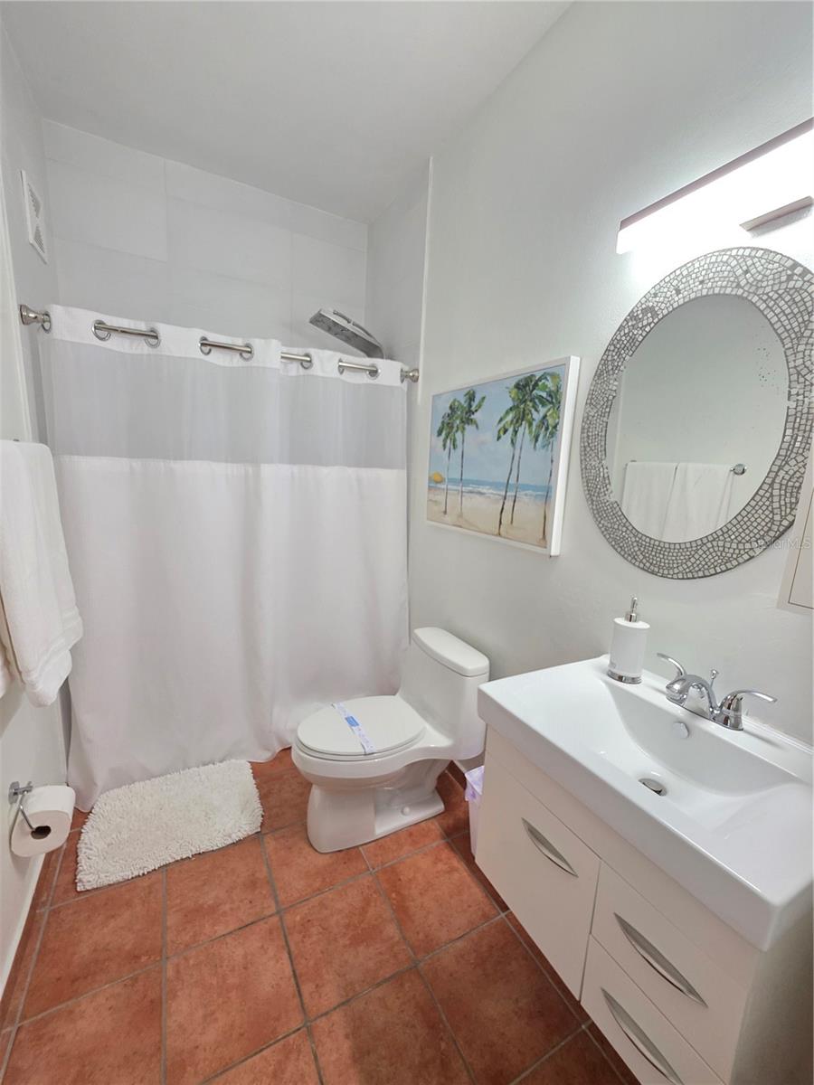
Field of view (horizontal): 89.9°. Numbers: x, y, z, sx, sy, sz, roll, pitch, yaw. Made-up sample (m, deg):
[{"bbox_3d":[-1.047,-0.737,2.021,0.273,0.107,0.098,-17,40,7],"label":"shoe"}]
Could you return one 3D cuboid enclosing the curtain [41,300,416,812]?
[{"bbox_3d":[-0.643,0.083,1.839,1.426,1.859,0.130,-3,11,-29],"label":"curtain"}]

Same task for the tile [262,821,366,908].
[{"bbox_3d":[-0.334,1.128,1.478,0.303,0.010,0.303,-3,11,-28],"label":"tile"}]

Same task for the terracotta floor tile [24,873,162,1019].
[{"bbox_3d":[-0.889,1.151,1.198,0.303,0.010,0.303,-3,11,-28],"label":"terracotta floor tile"}]

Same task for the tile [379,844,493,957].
[{"bbox_3d":[0.085,1.184,1.383,0.302,0.010,0.302,-1,9,-29],"label":"tile"}]

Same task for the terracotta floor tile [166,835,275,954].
[{"bbox_3d":[-0.614,1.149,1.350,0.302,0.010,0.302,-1,9,-29],"label":"terracotta floor tile"}]

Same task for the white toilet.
[{"bbox_3d":[-0.097,0.788,1.677,0.743,0.671,0.432,-1,9,-29],"label":"white toilet"}]

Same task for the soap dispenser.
[{"bbox_3d":[0.574,0.245,1.051,0.078,0.216,0.079,9,10,37],"label":"soap dispenser"}]

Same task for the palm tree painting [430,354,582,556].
[{"bbox_3d":[0.313,-0.328,1.653,0.041,0.627,0.800,-1,9,-29],"label":"palm tree painting"}]

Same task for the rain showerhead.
[{"bbox_3d":[-0.322,-1.147,2.220,0.370,0.045,0.190,18,1,-31],"label":"rain showerhead"}]

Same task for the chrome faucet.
[{"bbox_3d":[0.629,0.328,0.889,0.151,0.104,0.233,-1,9,-29],"label":"chrome faucet"}]

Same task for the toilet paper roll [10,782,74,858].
[{"bbox_3d":[-1.023,0.785,1.155,0.117,0.117,0.101,-1,9,-29],"label":"toilet paper roll"}]

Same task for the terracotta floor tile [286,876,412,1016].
[{"bbox_3d":[-0.184,1.180,1.218,0.303,0.010,0.303,-3,11,-28],"label":"terracotta floor tile"}]

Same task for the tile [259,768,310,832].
[{"bbox_3d":[-0.483,1.076,1.737,0.303,0.010,0.303,-3,11,-28],"label":"tile"}]

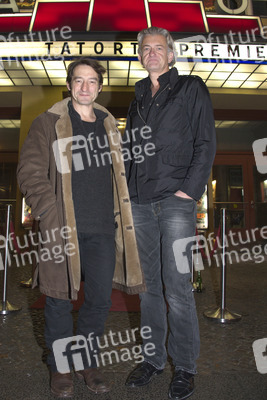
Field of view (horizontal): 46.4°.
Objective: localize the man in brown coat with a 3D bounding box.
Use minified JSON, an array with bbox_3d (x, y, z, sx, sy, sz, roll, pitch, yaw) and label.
[{"bbox_3d":[-0.280,0.068,1.700,0.670,1.740,0.420,1,-3,-9],"label":"man in brown coat"}]

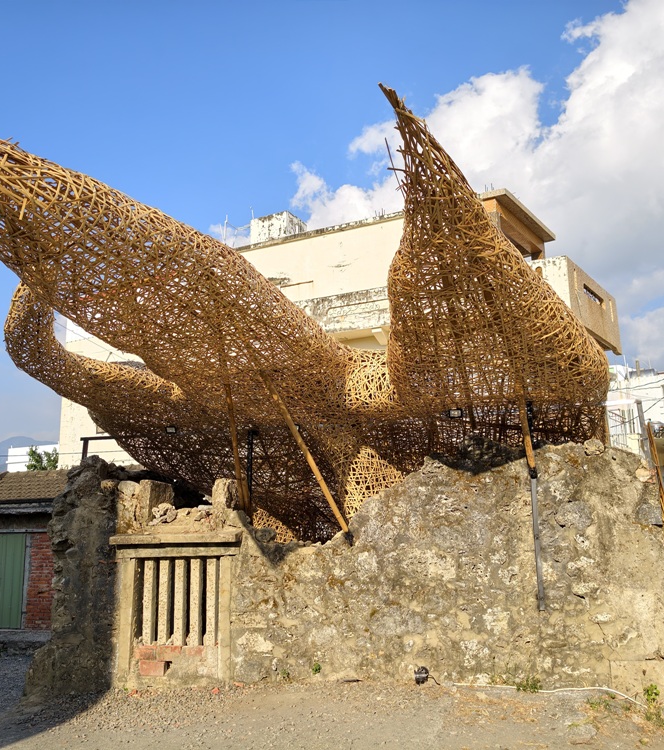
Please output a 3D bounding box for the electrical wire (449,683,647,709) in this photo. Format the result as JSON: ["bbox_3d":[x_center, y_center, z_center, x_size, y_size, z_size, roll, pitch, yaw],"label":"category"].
[{"bbox_3d":[1.844,2.708,5.995,1.600,0.060,0.420,-6,-12,23],"label":"electrical wire"}]

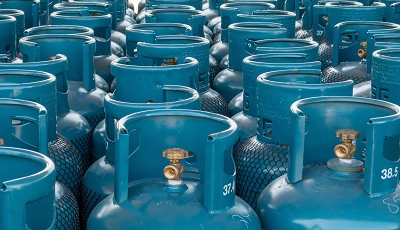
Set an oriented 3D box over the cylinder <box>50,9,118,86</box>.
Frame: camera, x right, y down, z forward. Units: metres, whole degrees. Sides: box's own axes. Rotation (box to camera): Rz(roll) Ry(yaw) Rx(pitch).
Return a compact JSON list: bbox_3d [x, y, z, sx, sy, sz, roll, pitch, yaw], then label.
[{"bbox_3d":[-0.476,0.188,3.927,0.372,1.200,0.372,0,13,0],"label":"cylinder"}]

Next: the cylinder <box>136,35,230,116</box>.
[{"bbox_3d":[-0.087,0.336,3.299,0.372,1.200,0.372,6,14,24],"label":"cylinder"}]

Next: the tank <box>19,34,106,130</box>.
[{"bbox_3d":[-0.469,0.361,3.255,0.370,1.250,0.370,0,13,0],"label":"tank"}]

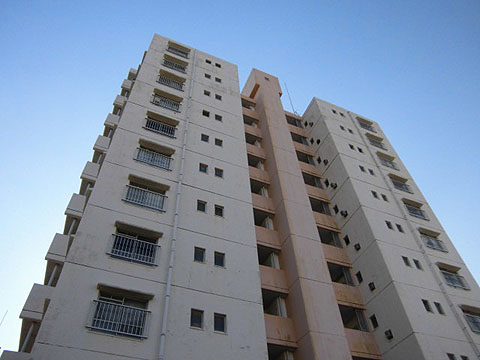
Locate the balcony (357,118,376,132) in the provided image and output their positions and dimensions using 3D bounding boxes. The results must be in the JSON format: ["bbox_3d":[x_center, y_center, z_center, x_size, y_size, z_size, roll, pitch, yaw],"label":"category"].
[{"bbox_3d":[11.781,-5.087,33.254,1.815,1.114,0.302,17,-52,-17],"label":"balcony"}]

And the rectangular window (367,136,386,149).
[{"bbox_3d":[11.976,-3.194,31.773,1.650,1.400,0.120,17,-52,-17],"label":"rectangular window"}]

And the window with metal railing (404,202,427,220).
[{"bbox_3d":[12.285,2.264,25.163,1.850,0.900,0.140,17,-52,-17],"label":"window with metal railing"}]

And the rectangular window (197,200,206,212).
[{"bbox_3d":[-1.770,1.241,16.863,0.460,0.680,0.100,17,-52,-17],"label":"rectangular window"}]

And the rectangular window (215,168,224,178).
[{"bbox_3d":[-1.075,-0.351,18.810,0.452,0.662,0.130,17,-52,-17],"label":"rectangular window"}]

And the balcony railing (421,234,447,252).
[{"bbox_3d":[12.084,3.928,22.629,1.670,1.150,0.180,17,-52,-17],"label":"balcony railing"}]

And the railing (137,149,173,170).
[{"bbox_3d":[-4.215,-1.066,17.838,1.700,1.220,0.180,17,-52,-17],"label":"railing"}]

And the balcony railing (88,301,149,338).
[{"bbox_3d":[-3.682,4.307,11.127,1.825,0.857,0.170,17,-52,-17],"label":"balcony railing"}]

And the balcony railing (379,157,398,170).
[{"bbox_3d":[12.083,-1.316,29.375,1.850,0.900,0.140,17,-52,-17],"label":"balcony railing"}]

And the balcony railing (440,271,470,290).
[{"bbox_3d":[12.230,5.733,20.355,1.802,0.827,0.170,17,-52,-17],"label":"balcony railing"}]

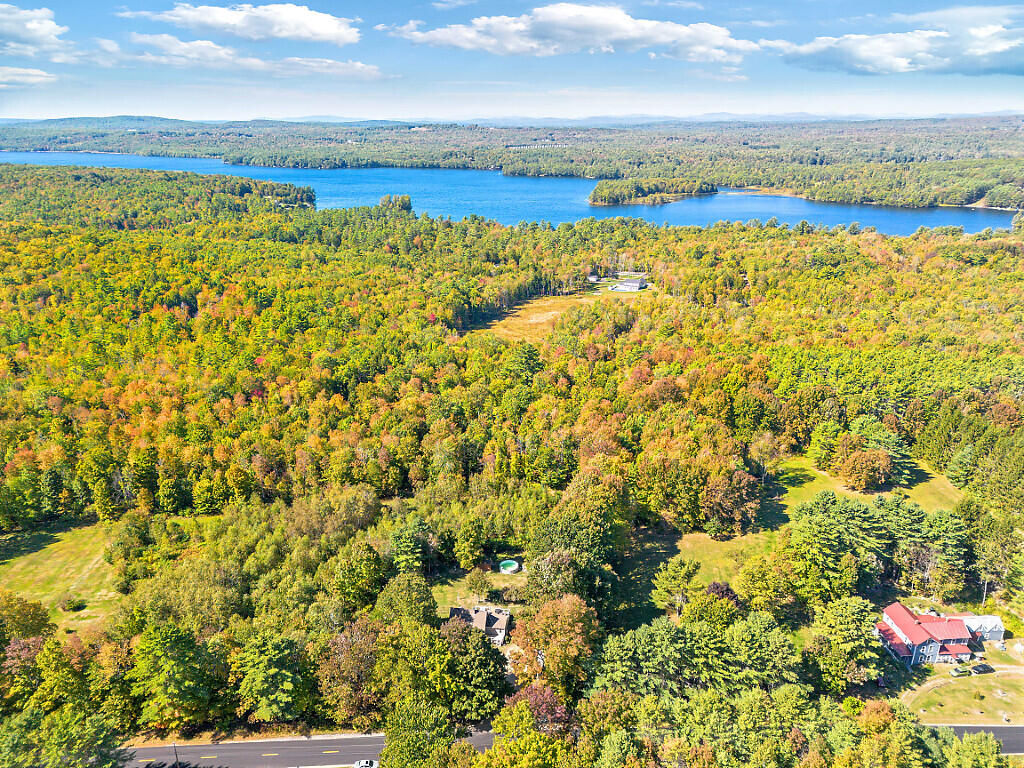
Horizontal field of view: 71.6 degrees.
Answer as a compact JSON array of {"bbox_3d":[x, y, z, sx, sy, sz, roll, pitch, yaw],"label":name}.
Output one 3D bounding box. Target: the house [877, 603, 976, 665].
[{"bbox_3d":[98.600,59.760,171.011,17.650,8.200,13.000,-2,21,-5],"label":"house"}]

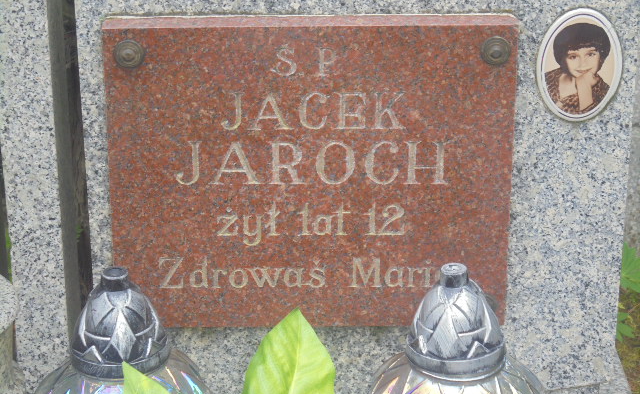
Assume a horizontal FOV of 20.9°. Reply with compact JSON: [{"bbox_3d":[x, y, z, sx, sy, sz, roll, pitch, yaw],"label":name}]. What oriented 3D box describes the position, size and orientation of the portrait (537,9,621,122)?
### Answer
[{"bbox_3d":[0.270,-0.133,1.798,0.089,0.124,0.012,0,23,0],"label":"portrait"}]

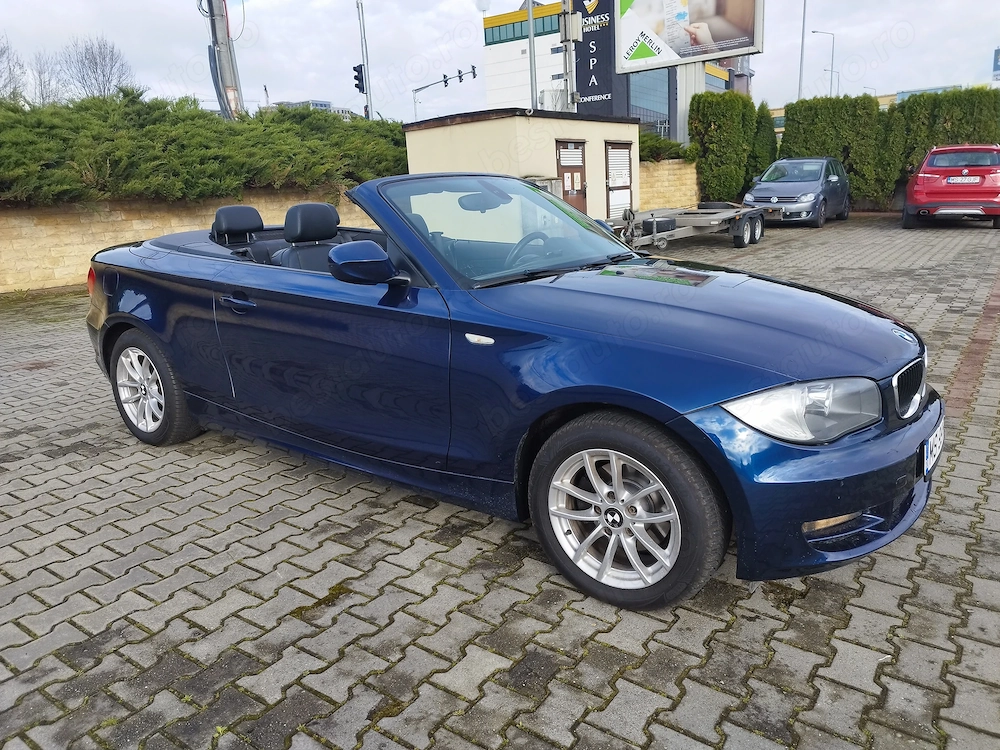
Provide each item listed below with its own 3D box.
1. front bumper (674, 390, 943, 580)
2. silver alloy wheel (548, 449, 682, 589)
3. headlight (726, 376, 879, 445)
[{"bbox_3d":[1.216,0.204,2.543,0.600,0.520,1.730,10,17,34],"label":"front bumper"},{"bbox_3d":[0.378,0.427,2.249,0.445,0.445,0.180,10,17,34],"label":"silver alloy wheel"},{"bbox_3d":[0.847,0.094,1.991,0.340,0.170,0.370,10,19,34],"label":"headlight"}]

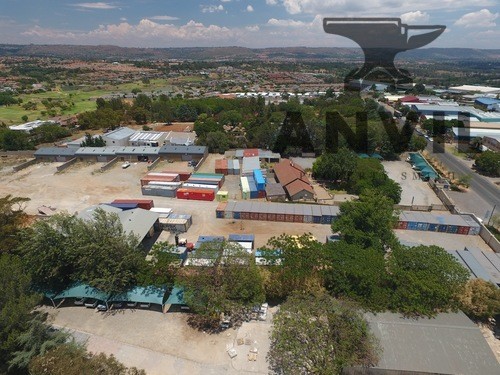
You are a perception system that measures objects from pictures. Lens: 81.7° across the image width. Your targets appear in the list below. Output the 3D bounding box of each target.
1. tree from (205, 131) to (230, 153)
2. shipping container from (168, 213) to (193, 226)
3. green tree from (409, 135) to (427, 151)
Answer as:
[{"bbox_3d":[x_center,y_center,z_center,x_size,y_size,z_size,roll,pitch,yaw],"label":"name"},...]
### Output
[{"bbox_3d":[-15.748,-22.242,138.078,12.200,10.400,11.500,2,25,5],"label":"tree"},{"bbox_3d":[-19.389,9.243,79.713,6.060,2.600,2.440,4,25,9],"label":"shipping container"},{"bbox_3d":[81.050,-21.130,139.690,7.800,8.700,7.600,0,24,0],"label":"green tree"}]

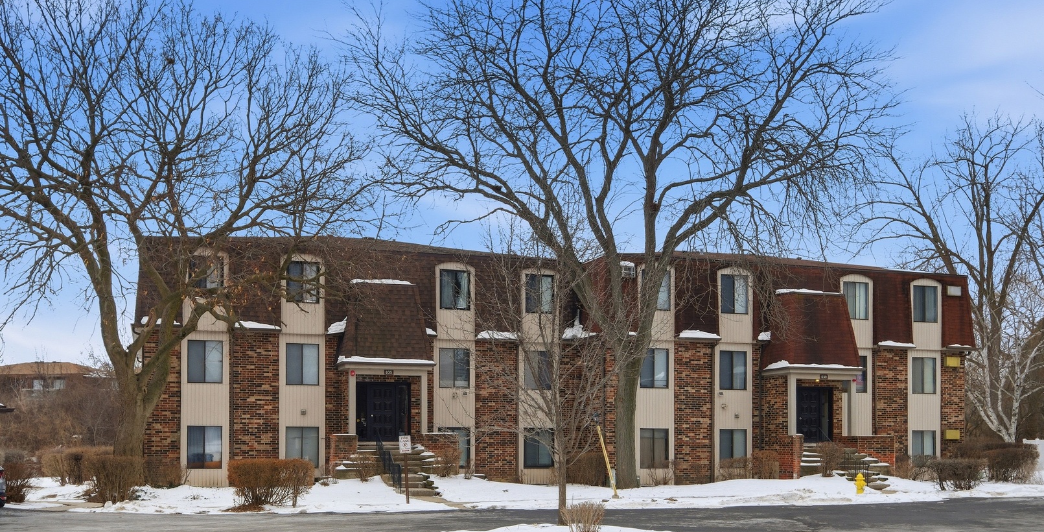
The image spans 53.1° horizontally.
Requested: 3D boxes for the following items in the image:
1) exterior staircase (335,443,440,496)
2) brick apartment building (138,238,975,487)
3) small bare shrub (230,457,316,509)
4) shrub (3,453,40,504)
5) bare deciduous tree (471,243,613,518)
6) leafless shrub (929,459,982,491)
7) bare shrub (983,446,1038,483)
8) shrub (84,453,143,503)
[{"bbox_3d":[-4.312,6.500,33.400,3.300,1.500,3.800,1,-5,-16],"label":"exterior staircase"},{"bbox_3d":[0.860,3.500,43.600,30.800,9.300,15.300,1,-5,-16],"label":"brick apartment building"},{"bbox_3d":[-6.391,5.530,26.600,2.200,1.250,1.700,1,-5,-14],"label":"small bare shrub"},{"bbox_3d":[-13.465,5.679,28.000,1.100,1.250,1.150,2,-6,-26],"label":"shrub"},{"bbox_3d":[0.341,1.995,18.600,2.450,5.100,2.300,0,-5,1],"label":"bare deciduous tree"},{"bbox_3d":[14.538,6.975,35.000,1.800,1.070,1.400,-2,-5,23],"label":"leafless shrub"},{"bbox_3d":[18.097,7.351,38.700,2.000,1.350,1.600,-2,-6,25],"label":"bare shrub"},{"bbox_3d":[-10.715,5.609,27.500,1.500,1.250,1.350,2,-5,-21],"label":"shrub"}]

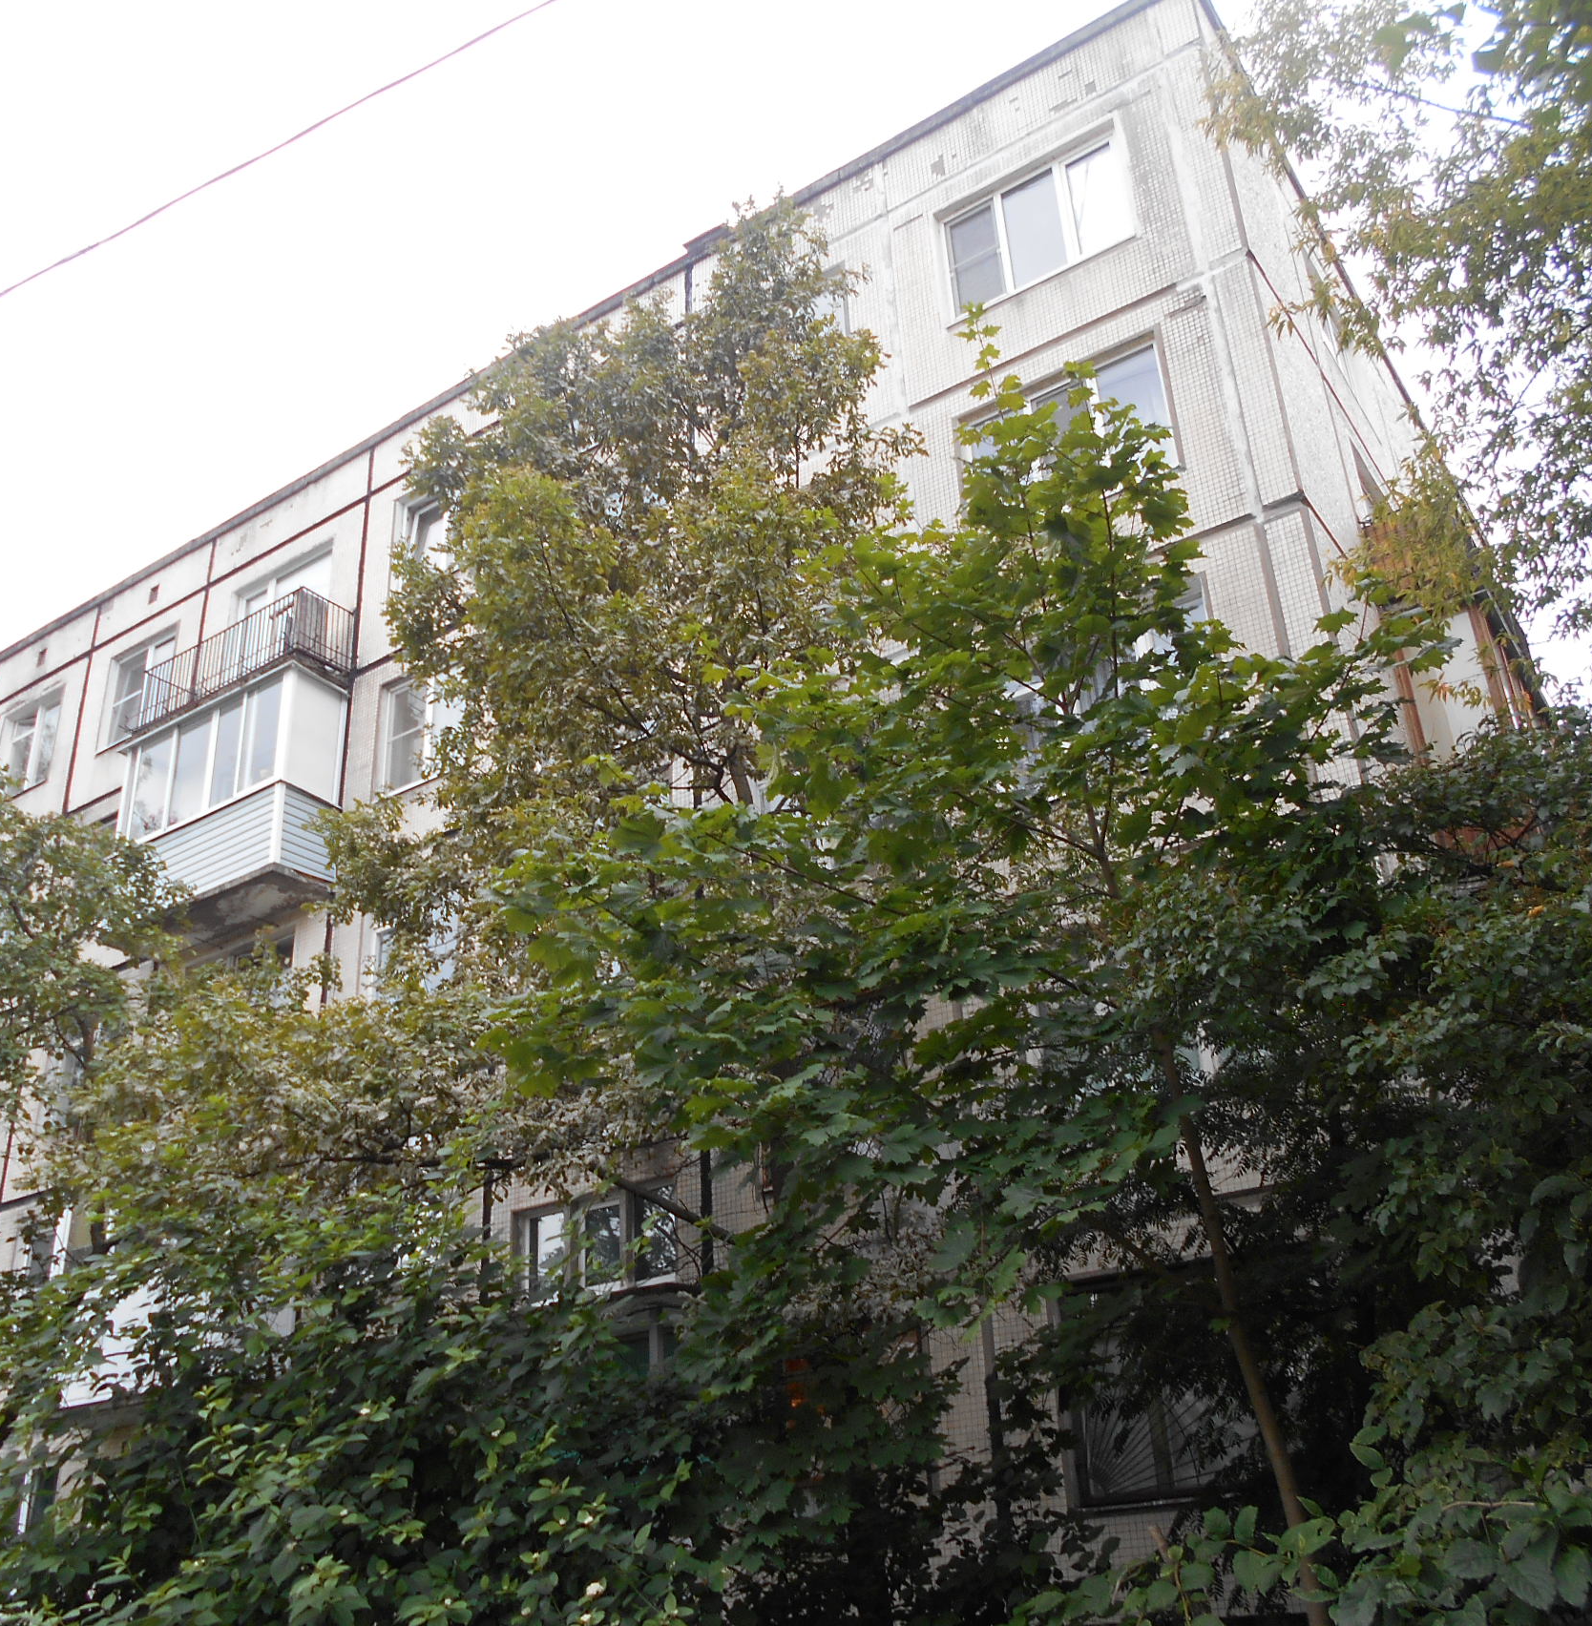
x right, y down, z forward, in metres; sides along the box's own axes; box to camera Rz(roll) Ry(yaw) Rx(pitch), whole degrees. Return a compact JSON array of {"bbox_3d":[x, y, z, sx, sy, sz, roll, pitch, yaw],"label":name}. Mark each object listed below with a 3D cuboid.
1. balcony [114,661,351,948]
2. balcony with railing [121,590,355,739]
[{"bbox_3d":[-6.825,0.023,19.485,3.202,2.650,0.856,-19,-30,30],"label":"balcony"},{"bbox_3d":[-6.884,-1.649,20.280,3.130,1.021,0.845,-19,-30,30],"label":"balcony with railing"}]

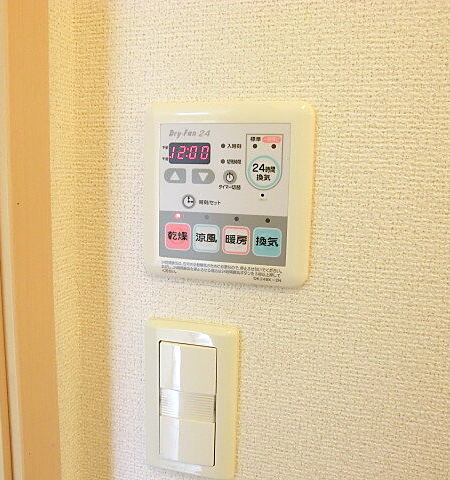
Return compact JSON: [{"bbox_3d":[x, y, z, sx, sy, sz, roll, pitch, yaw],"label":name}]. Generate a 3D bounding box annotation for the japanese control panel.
[{"bbox_3d":[-0.001,-0.029,0.293,0.116,0.120,0.011,3,9,12],"label":"japanese control panel"}]

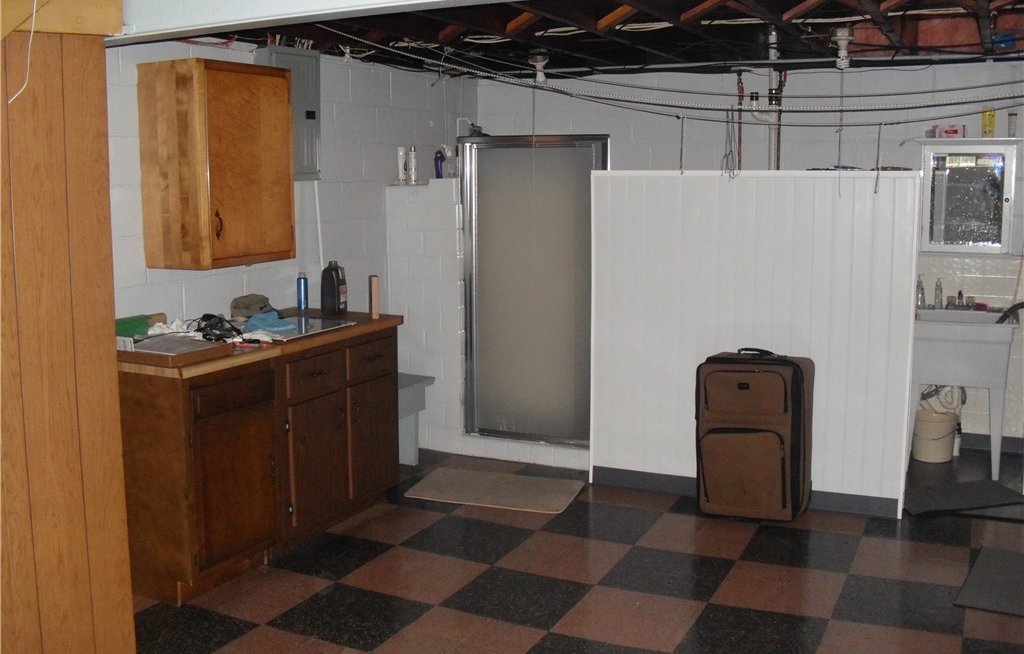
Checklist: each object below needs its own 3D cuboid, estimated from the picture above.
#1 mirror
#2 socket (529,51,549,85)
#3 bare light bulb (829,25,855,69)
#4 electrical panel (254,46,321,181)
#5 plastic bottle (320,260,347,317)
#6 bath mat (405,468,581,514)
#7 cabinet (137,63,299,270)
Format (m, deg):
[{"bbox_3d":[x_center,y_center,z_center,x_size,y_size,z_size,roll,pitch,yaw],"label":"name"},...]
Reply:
[{"bbox_3d":[2.464,-0.706,5.739,0.530,0.630,0.140,4,10,25],"label":"mirror"},{"bbox_3d":[0.133,-1.323,5.385,0.105,0.160,0.105,0,9,0],"label":"socket"},{"bbox_3d":[1.472,-1.262,4.752,0.107,0.195,0.107,4,10,25],"label":"bare light bulb"},{"bbox_3d":[-1.072,-1.033,5.185,0.100,0.630,0.390,4,10,25],"label":"electrical panel"},{"bbox_3d":[-0.873,-0.197,5.255,0.090,0.265,0.120,5,10,31],"label":"plastic bottle"},{"bbox_3d":[-0.095,0.813,5.363,0.810,0.015,0.480,3,9,19],"label":"bath mat"},{"bbox_3d":[-1.258,-0.695,4.596,0.320,0.850,0.620,4,10,25],"label":"cabinet"}]

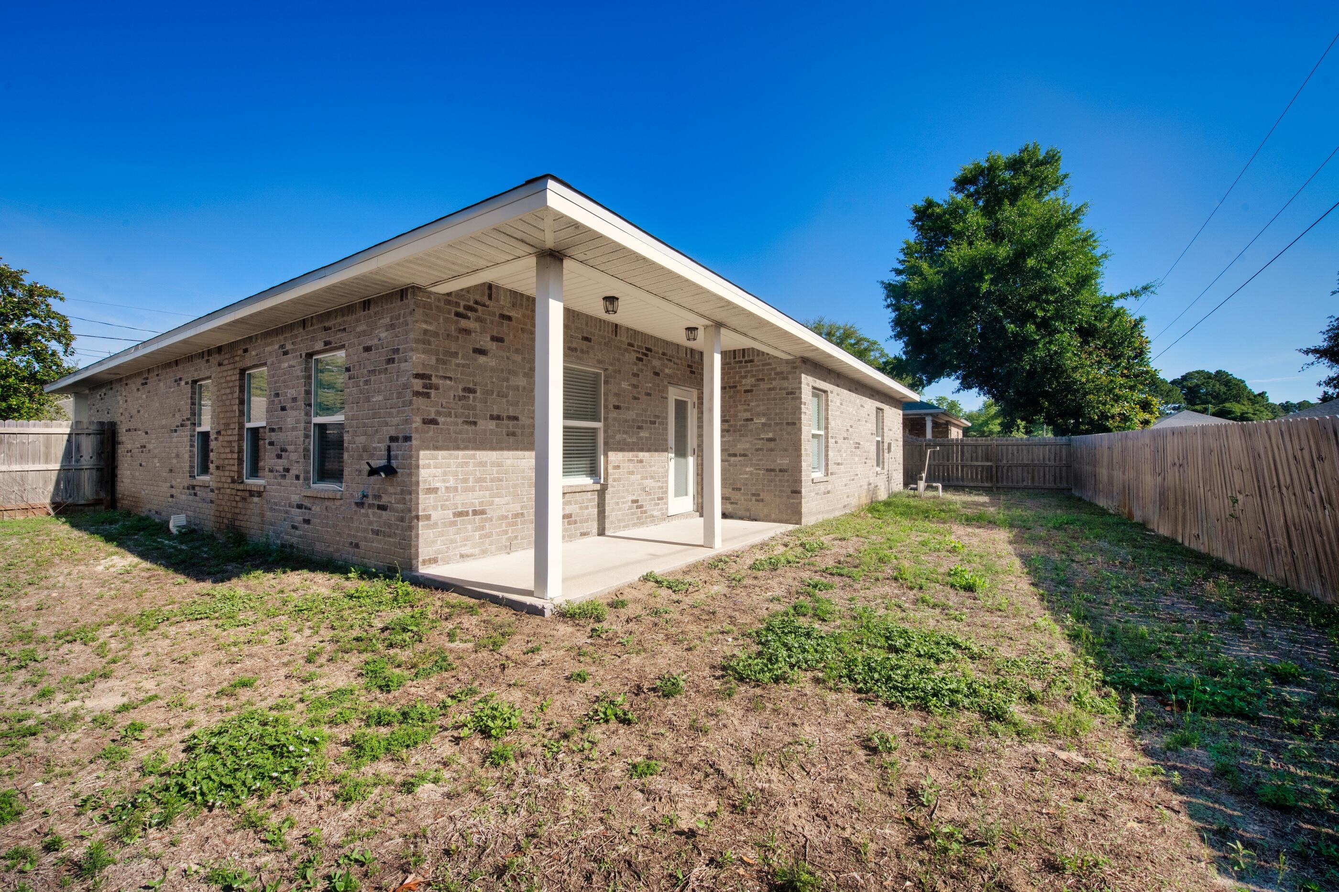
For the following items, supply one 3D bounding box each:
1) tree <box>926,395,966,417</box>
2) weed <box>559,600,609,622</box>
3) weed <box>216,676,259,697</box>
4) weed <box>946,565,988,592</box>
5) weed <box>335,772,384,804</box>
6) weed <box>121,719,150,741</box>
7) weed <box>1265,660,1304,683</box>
[{"bbox_3d":[22.177,-1.167,42.015,3.800,5.864,3.800,0,-1,28],"label":"tree"},{"bbox_3d":[-0.619,1.190,3.767,0.364,0.109,0.291,0,-1,-9],"label":"weed"},{"bbox_3d":[-2.281,1.269,2.749,0.177,0.059,0.142,1,-1,-40],"label":"weed"},{"bbox_3d":[2.787,1.244,4.881,0.348,0.221,0.400,0,-1,30],"label":"weed"},{"bbox_3d":[-1.157,1.278,1.948,0.158,0.065,0.150,0,-1,-31],"label":"weed"},{"bbox_3d":[-2.406,1.280,2.347,0.087,0.070,0.096,-1,-1,44],"label":"weed"},{"bbox_3d":[3.789,1.389,3.209,0.167,0.099,0.159,1,-1,-40],"label":"weed"}]

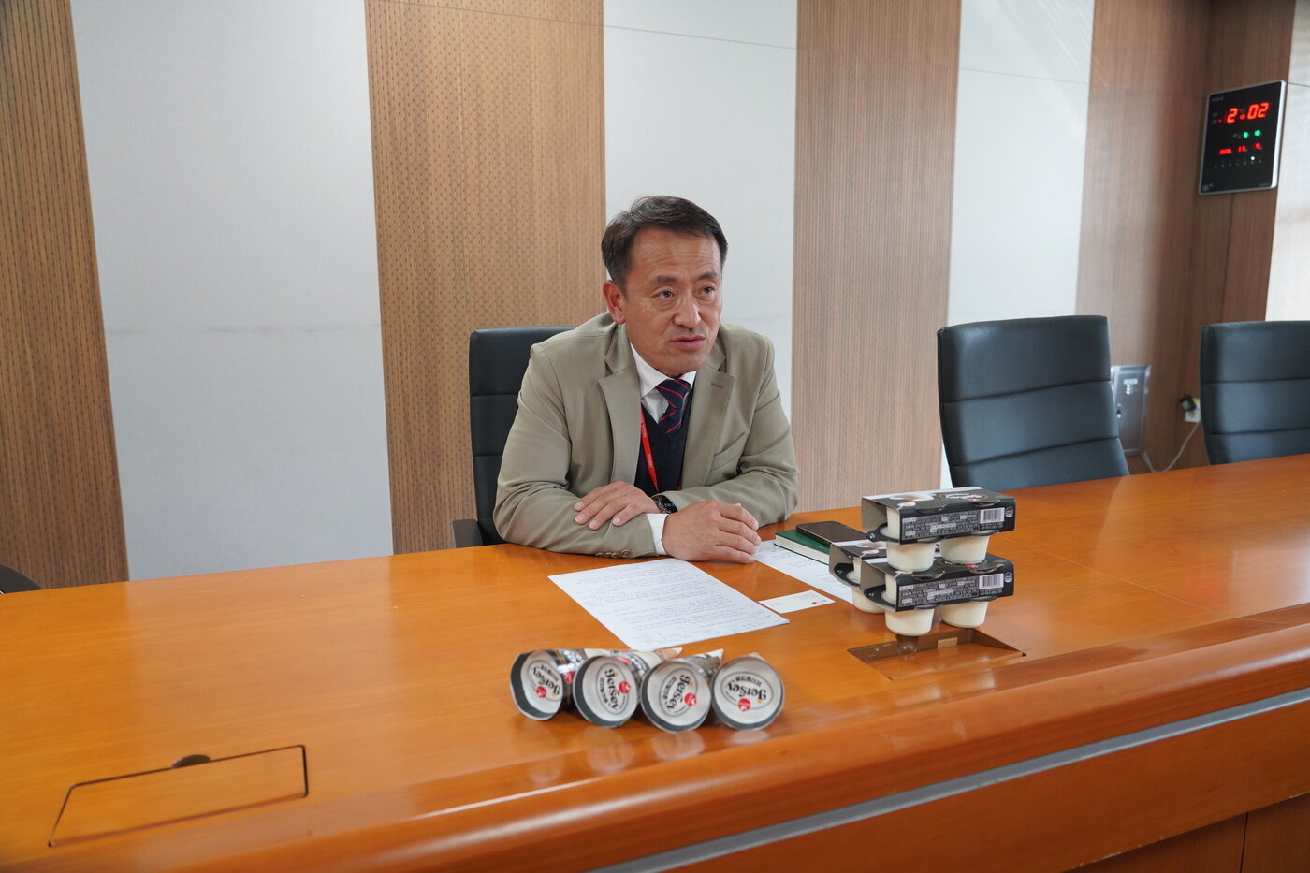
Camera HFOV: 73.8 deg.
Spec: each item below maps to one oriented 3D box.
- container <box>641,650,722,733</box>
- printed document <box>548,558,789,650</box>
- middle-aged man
[{"bbox_3d":[0.046,0.240,0.880,0.066,0.066,0.166,3,0,18],"label":"container"},{"bbox_3d":[0.008,0.215,1.163,0.210,0.003,0.297,-5,10,-26],"label":"printed document"},{"bbox_3d":[-0.004,0.240,1.587,0.550,1.270,0.620,-3,9,-19],"label":"middle-aged man"}]

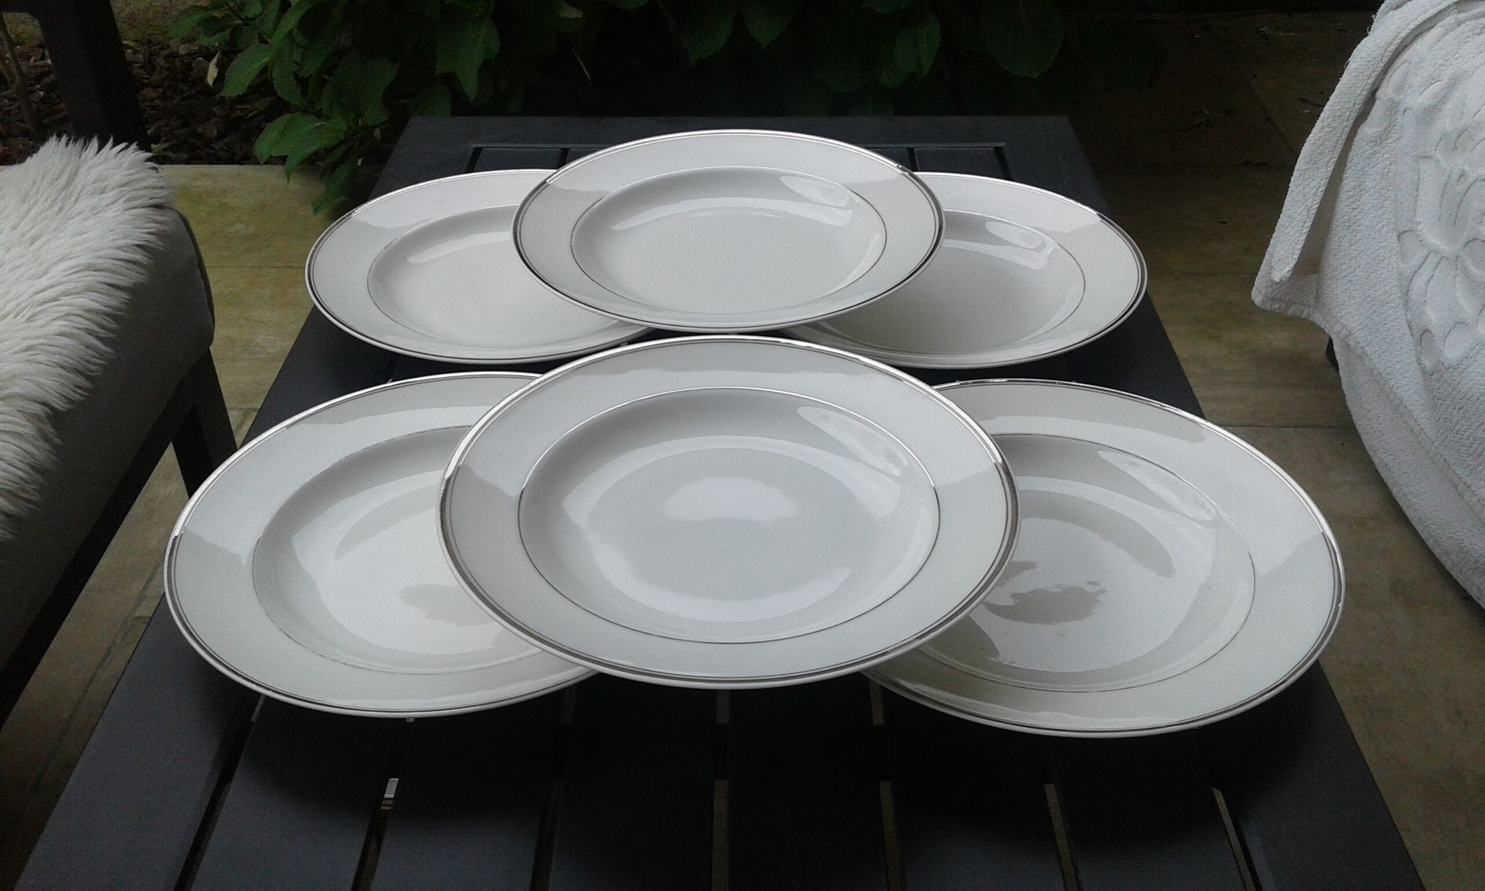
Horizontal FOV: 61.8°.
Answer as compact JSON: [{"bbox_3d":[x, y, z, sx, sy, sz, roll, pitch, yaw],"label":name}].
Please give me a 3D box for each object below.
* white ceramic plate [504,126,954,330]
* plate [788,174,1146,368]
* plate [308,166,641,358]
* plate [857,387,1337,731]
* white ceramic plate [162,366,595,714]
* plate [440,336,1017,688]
[{"bbox_3d":[-0.008,-0.121,0.734,0.245,0.034,0.245,0,37,0],"label":"white ceramic plate"},{"bbox_3d":[0.116,-0.100,0.755,0.245,0.034,0.245,0,37,0],"label":"plate"},{"bbox_3d":[-0.143,-0.106,0.776,0.245,0.034,0.245,0,37,0],"label":"plate"},{"bbox_3d":[0.136,0.049,0.564,0.245,0.034,0.245,0,37,0],"label":"plate"},{"bbox_3d":[-0.132,0.044,0.575,0.245,0.034,0.245,0,37,0],"label":"white ceramic plate"},{"bbox_3d":[-0.005,0.027,0.544,0.245,0.034,0.245,0,37,0],"label":"plate"}]

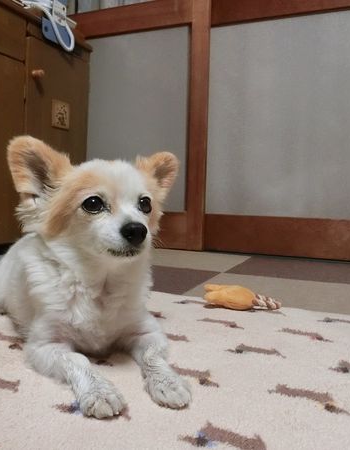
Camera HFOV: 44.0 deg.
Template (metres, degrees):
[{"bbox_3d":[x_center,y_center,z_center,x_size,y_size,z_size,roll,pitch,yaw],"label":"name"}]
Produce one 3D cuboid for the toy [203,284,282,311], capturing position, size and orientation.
[{"bbox_3d":[0.099,0.104,0.642,0.114,0.032,0.052,3,4,22],"label":"toy"}]

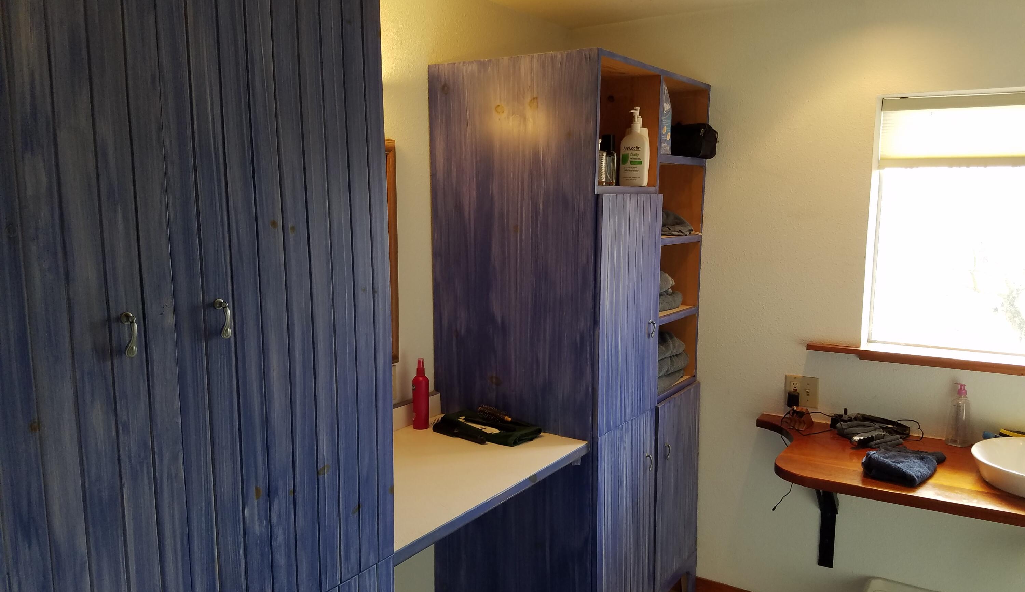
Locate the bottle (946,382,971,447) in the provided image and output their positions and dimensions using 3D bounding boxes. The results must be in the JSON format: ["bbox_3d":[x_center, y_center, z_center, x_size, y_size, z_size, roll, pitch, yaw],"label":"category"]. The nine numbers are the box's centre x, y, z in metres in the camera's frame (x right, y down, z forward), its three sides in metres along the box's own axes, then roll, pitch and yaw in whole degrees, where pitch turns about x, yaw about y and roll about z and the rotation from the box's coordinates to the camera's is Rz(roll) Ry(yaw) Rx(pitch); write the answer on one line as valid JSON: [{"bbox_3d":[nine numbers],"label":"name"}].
[{"bbox_3d":[1.488,0.393,2.555,0.046,0.210,0.066,-7,10,-42],"label":"bottle"}]

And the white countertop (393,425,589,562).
[{"bbox_3d":[-0.257,0.481,2.102,0.583,0.029,0.888,5,9,33],"label":"white countertop"}]

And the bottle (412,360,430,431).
[{"bbox_3d":[-0.293,0.308,2.447,0.053,0.226,0.053,-3,8,-22],"label":"bottle"}]

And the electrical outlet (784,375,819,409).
[{"bbox_3d":[1.071,0.357,2.855,0.116,0.115,0.010,5,9,33],"label":"electrical outlet"}]

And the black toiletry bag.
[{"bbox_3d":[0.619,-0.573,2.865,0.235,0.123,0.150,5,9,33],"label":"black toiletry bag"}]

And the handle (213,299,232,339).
[{"bbox_3d":[-0.438,0.034,1.177,0.029,0.061,0.017,5,9,33],"label":"handle"}]

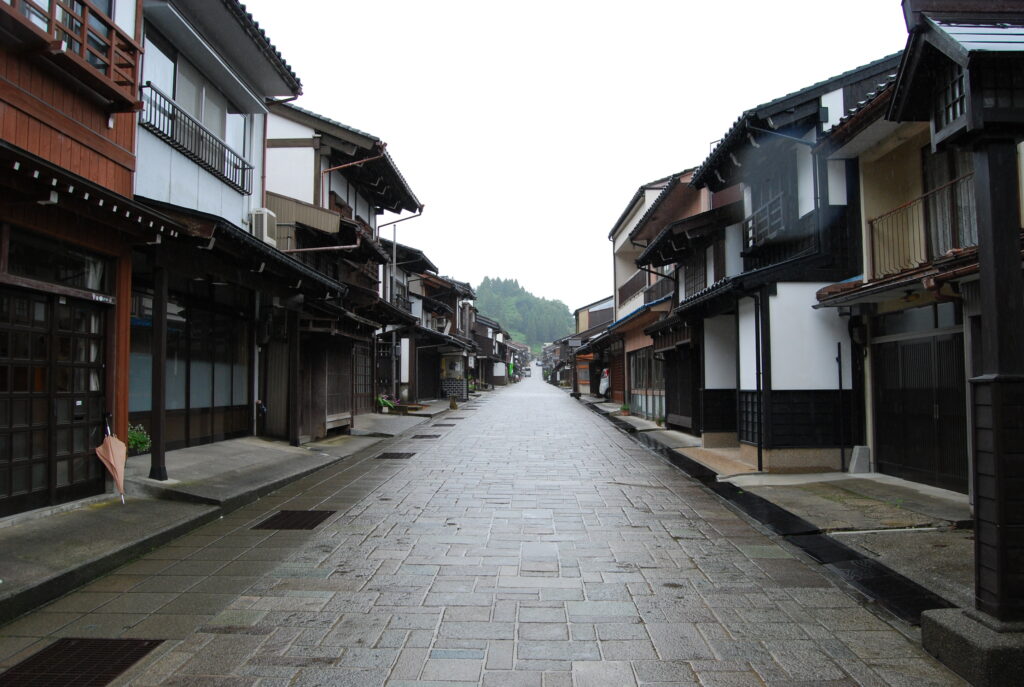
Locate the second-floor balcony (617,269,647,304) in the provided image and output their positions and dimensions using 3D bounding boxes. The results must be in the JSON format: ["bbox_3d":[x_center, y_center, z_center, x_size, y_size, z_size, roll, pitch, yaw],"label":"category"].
[{"bbox_3d":[4.649,-2.164,29.883,0.100,0.780,6.600,0,-3,0],"label":"second-floor balcony"}]

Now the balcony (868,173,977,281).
[{"bbox_3d":[4.884,-1.340,9.006,0.130,0.770,2.750,0,-3,1],"label":"balcony"}]

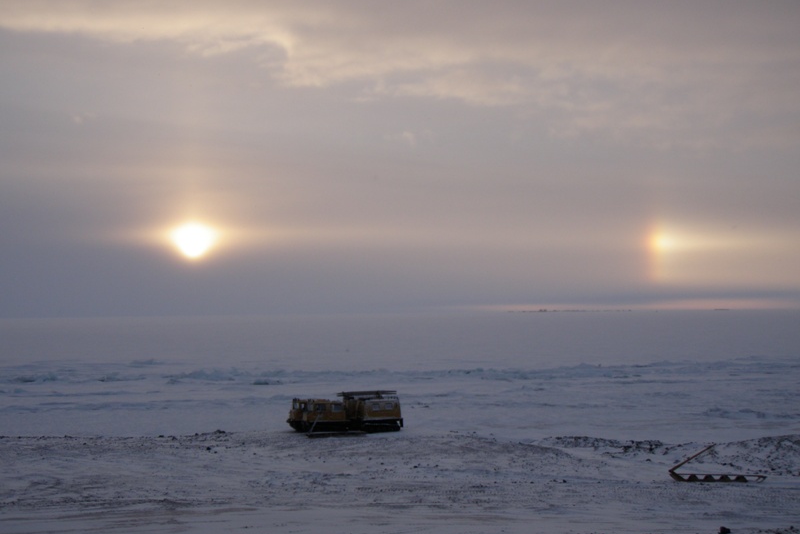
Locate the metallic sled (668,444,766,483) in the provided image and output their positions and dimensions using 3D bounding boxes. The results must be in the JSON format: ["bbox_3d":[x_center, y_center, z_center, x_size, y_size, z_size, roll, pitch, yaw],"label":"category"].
[{"bbox_3d":[13.564,8.403,50.500,4.150,1.600,1.200,-1,-2,8],"label":"metallic sled"}]

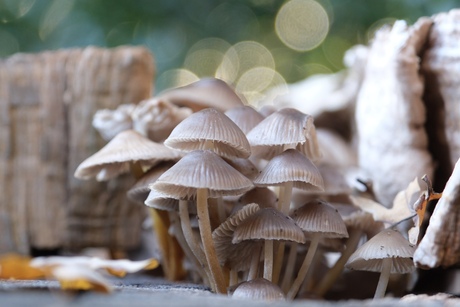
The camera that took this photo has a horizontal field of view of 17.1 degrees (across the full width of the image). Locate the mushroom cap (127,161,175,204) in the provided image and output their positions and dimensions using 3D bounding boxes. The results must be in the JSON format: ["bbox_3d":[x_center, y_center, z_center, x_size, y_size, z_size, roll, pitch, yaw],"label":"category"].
[{"bbox_3d":[-0.023,0.010,0.520,0.025,0.014,0.024,-6,-5,0],"label":"mushroom cap"}]

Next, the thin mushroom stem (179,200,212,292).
[{"bbox_3d":[-0.011,0.032,0.526,0.004,0.033,0.003,-18,0,0],"label":"thin mushroom stem"}]

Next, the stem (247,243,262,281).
[{"bbox_3d":[0.009,0.037,0.526,0.003,0.015,0.003,13,0,0],"label":"stem"}]

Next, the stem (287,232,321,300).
[{"bbox_3d":[0.025,0.039,0.523,0.003,0.026,0.003,21,0,0],"label":"stem"}]

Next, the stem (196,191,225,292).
[{"bbox_3d":[-0.006,0.029,0.500,0.005,0.035,0.004,-10,-3,0],"label":"stem"}]

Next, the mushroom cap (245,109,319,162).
[{"bbox_3d":[0.018,-0.006,0.507,0.024,0.016,0.024,2,-5,0],"label":"mushroom cap"}]

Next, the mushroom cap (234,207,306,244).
[{"bbox_3d":[0.013,0.024,0.518,0.025,0.012,0.023,0,-1,0],"label":"mushroom cap"}]

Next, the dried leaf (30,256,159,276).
[{"bbox_3d":[-0.045,0.037,0.505,0.042,0.007,0.020,0,-4,0],"label":"dried leaf"}]

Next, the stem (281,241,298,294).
[{"bbox_3d":[0.021,0.039,0.533,0.003,0.020,0.003,15,0,0],"label":"stem"}]

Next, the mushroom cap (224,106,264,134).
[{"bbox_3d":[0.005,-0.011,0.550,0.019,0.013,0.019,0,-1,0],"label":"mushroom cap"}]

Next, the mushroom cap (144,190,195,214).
[{"bbox_3d":[-0.020,0.016,0.530,0.020,0.010,0.019,-7,-1,0],"label":"mushroom cap"}]

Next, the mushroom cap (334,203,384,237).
[{"bbox_3d":[0.044,0.023,0.523,0.018,0.011,0.017,5,-5,0],"label":"mushroom cap"}]

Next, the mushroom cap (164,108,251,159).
[{"bbox_3d":[-0.007,-0.007,0.507,0.028,0.015,0.028,5,-6,0],"label":"mushroom cap"}]

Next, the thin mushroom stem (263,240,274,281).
[{"bbox_3d":[0.012,0.036,0.517,0.003,0.016,0.003,4,0,0],"label":"thin mushroom stem"}]

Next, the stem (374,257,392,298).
[{"bbox_3d":[0.050,0.041,0.500,0.003,0.015,0.003,14,-3,0],"label":"stem"}]

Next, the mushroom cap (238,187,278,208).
[{"bbox_3d":[0.010,0.015,0.515,0.015,0.008,0.015,0,-4,0],"label":"mushroom cap"}]

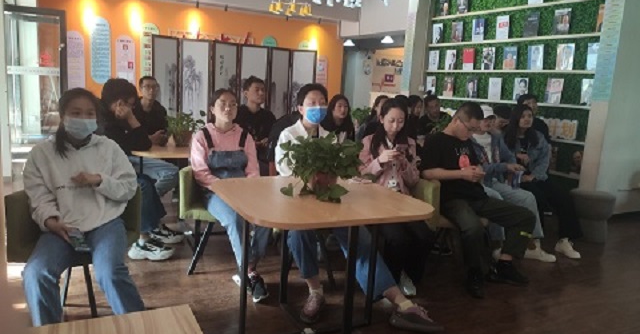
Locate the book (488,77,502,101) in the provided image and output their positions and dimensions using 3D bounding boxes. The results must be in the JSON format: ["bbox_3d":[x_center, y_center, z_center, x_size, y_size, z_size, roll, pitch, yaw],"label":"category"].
[{"bbox_3d":[2.156,-0.957,5.911,0.030,0.262,0.192,-2,11,-29],"label":"book"}]

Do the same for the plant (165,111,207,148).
[{"bbox_3d":[-1.031,-0.289,3.700,0.300,0.275,0.270,-2,11,-29],"label":"plant"}]

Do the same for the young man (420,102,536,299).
[{"bbox_3d":[1.139,0.161,3.329,0.600,1.230,0.820,-4,12,-38],"label":"young man"}]

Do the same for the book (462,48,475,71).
[{"bbox_3d":[2.021,-1.458,6.519,0.025,0.285,0.195,8,6,-31],"label":"book"}]

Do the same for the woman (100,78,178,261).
[{"bbox_3d":[-1.335,-0.019,3.500,0.700,1.230,0.500,2,10,-9],"label":"woman"}]

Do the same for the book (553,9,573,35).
[{"bbox_3d":[2.694,-1.605,5.330,0.022,0.279,0.199,-2,11,-30],"label":"book"}]

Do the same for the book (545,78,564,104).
[{"bbox_3d":[2.546,-0.822,5.216,0.030,0.262,0.190,-2,11,-29],"label":"book"}]

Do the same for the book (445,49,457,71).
[{"bbox_3d":[1.855,-1.508,6.809,0.025,0.280,0.190,8,6,-31],"label":"book"}]

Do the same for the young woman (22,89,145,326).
[{"bbox_3d":[-1.082,0.229,2.213,0.570,1.180,0.830,0,10,-23],"label":"young woman"}]

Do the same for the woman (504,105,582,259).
[{"bbox_3d":[1.908,0.096,4.169,0.500,1.220,0.750,0,10,-22],"label":"woman"}]

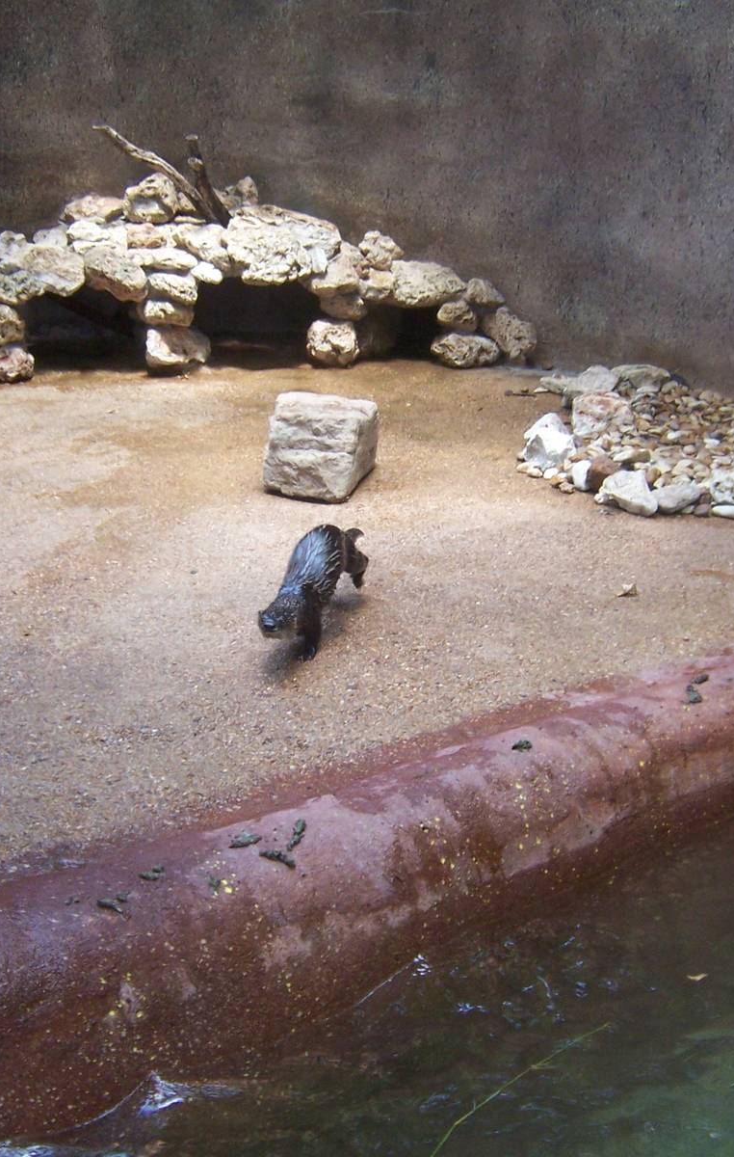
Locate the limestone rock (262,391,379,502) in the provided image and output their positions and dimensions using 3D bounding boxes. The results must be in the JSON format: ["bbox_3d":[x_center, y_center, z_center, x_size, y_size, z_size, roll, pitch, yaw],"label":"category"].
[{"bbox_3d":[-0.168,-0.473,5.232,0.335,0.262,0.310,6,27,13],"label":"limestone rock"}]

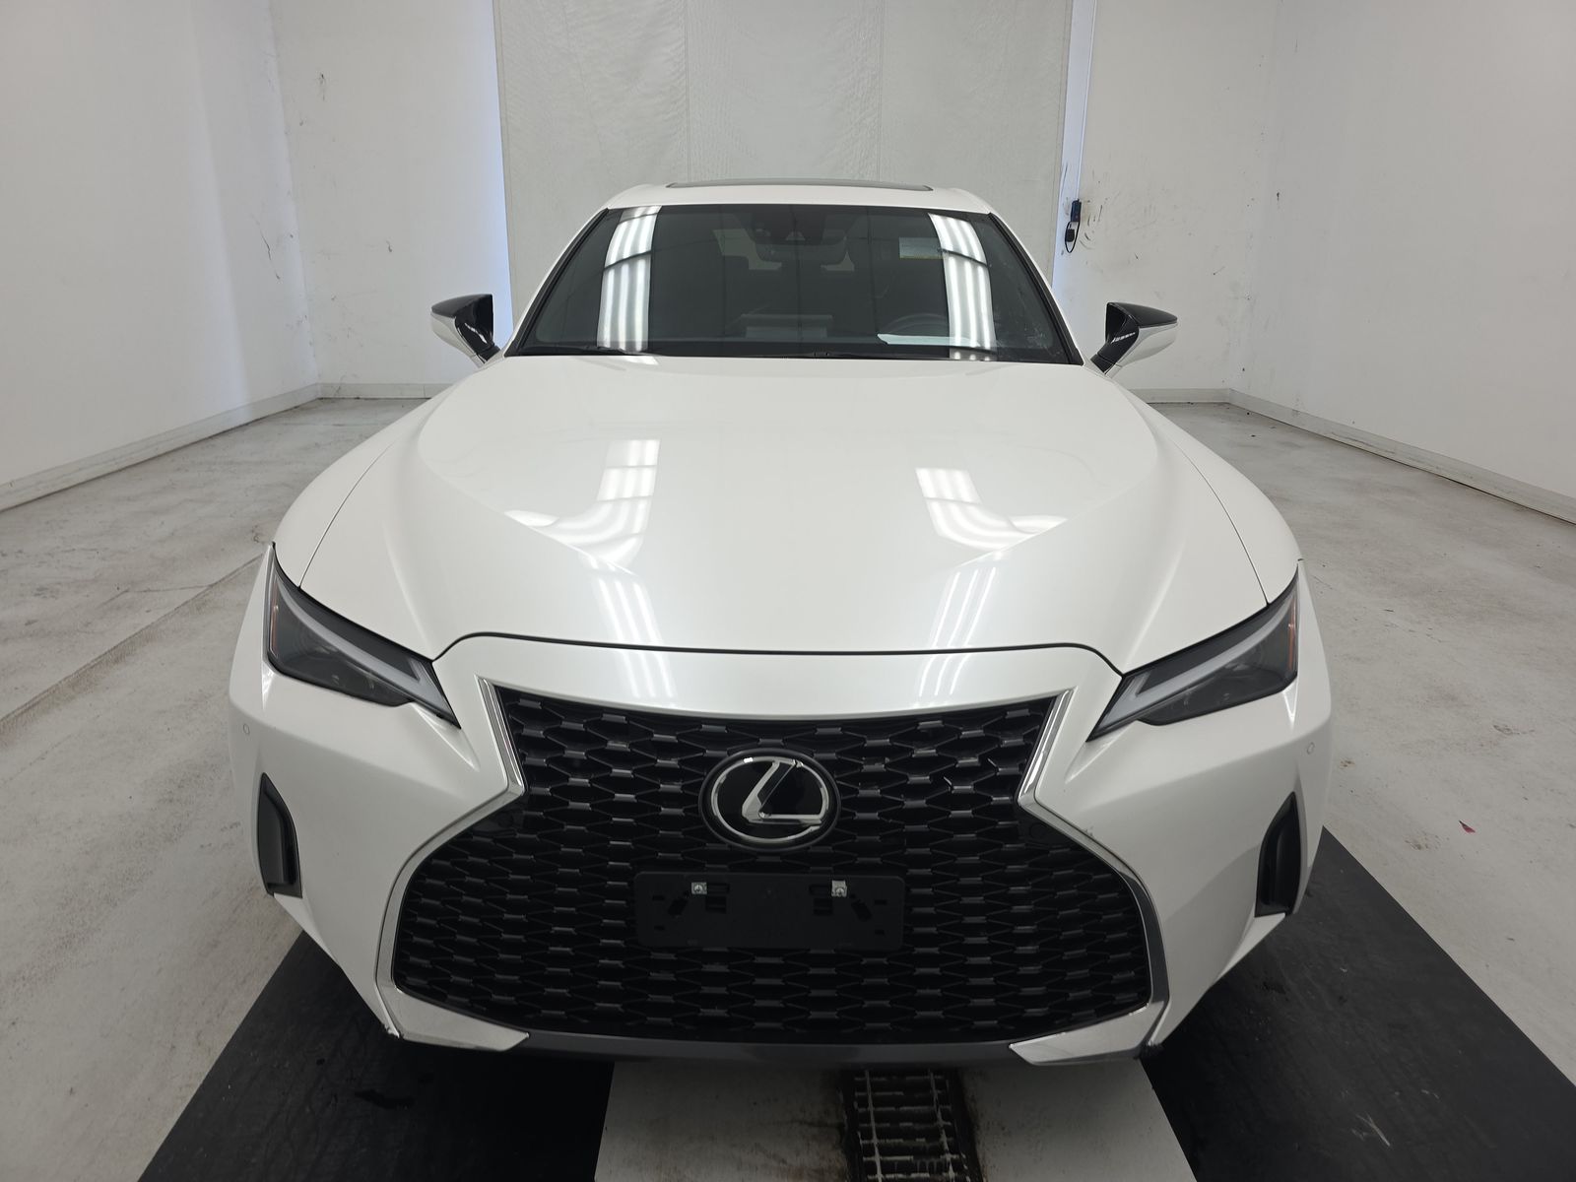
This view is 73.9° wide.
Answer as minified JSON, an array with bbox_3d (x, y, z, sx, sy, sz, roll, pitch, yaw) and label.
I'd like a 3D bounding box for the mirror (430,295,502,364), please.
[{"bbox_3d":[-0.882,-0.714,2.870,0.200,0.185,0.160,1,19,1],"label":"mirror"}]

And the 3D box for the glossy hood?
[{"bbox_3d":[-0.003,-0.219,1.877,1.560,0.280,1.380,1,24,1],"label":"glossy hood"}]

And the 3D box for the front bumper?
[{"bbox_3d":[-0.017,0.294,1.559,1.810,0.590,0.570,1,19,1],"label":"front bumper"}]

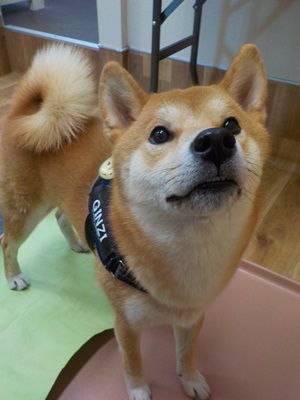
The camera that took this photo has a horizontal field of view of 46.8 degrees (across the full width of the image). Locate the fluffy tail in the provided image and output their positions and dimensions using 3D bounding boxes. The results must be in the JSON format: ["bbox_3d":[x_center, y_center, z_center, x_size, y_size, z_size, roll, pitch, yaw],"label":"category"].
[{"bbox_3d":[-0.182,-0.187,0.640,0.140,0.175,0.155,-25,42,-35],"label":"fluffy tail"}]

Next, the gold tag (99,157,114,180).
[{"bbox_3d":[-0.052,-0.041,0.450,0.031,0.031,0.018,1,0,-1],"label":"gold tag"}]

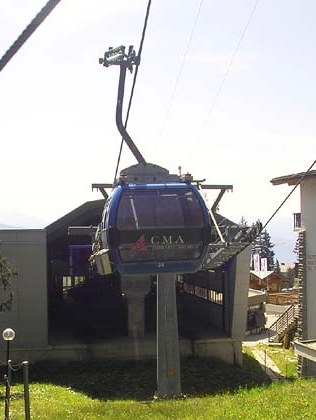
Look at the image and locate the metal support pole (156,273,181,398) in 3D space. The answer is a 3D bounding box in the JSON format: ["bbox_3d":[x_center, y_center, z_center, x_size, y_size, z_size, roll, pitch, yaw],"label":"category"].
[{"bbox_3d":[0.429,4.482,21.649,0.900,5.984,0.900,0,-3,-10],"label":"metal support pole"}]

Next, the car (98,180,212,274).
[{"bbox_3d":[-0.074,0.371,11.500,2.000,1.880,1.950,0,-3,-10],"label":"car"}]

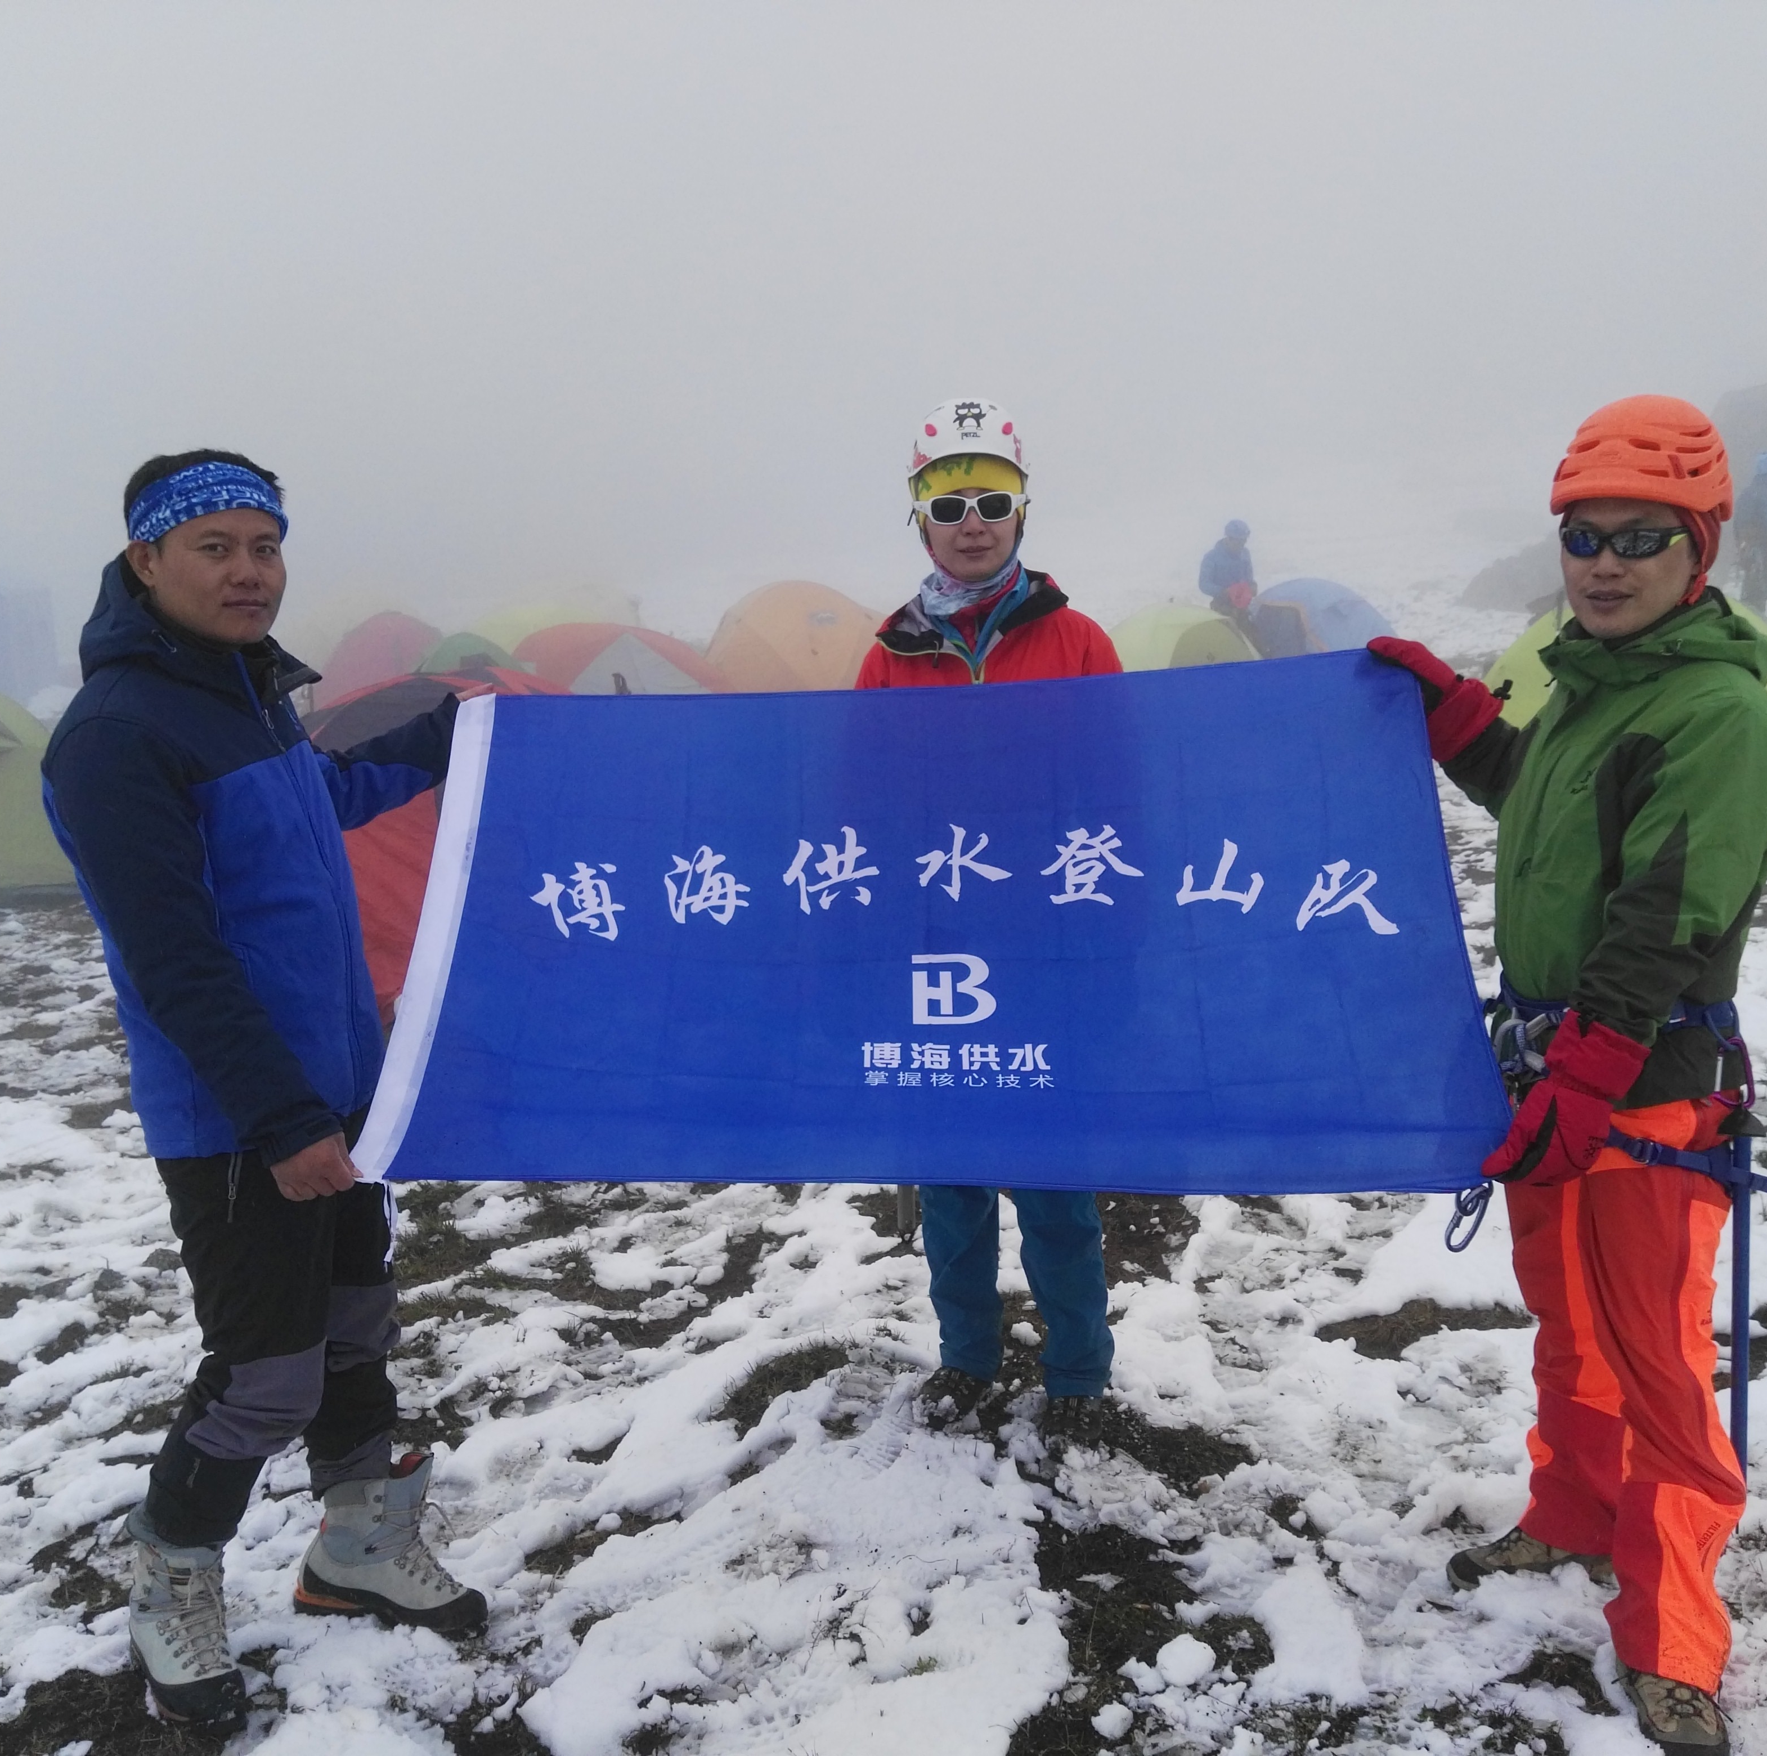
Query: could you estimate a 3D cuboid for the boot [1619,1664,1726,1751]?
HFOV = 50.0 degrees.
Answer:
[{"bbox_3d":[1.083,1.052,2.599,0.115,0.160,0.300,1,12,9],"label":"boot"}]

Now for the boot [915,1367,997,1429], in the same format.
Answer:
[{"bbox_3d":[0.137,0.835,3.394,0.110,0.170,0.290,3,13,18],"label":"boot"}]

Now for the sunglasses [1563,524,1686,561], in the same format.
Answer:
[{"bbox_3d":[0.957,-0.430,2.445,0.145,0.047,0.140,5,9,41],"label":"sunglasses"}]

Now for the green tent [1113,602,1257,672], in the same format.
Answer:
[{"bbox_3d":[2.432,-1.769,15.891,2.000,1.100,1.900,-5,13,-20],"label":"green tent"}]

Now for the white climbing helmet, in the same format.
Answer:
[{"bbox_3d":[0.138,-0.711,3.100,0.210,0.155,0.265,0,12,3],"label":"white climbing helmet"}]

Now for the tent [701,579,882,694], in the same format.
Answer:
[{"bbox_3d":[-0.611,-1.444,13.069,1.800,1.200,1.900,-3,7,-13],"label":"tent"}]

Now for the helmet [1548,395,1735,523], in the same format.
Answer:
[{"bbox_3d":[0.992,-0.551,2.480,0.230,0.165,0.275,5,9,41],"label":"helmet"}]

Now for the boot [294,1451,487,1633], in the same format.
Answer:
[{"bbox_3d":[-0.737,0.984,2.812,0.295,0.225,0.115,2,13,13],"label":"boot"}]

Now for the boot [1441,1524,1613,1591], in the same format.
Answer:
[{"bbox_3d":[0.995,0.976,2.819,0.300,0.155,0.115,0,7,5],"label":"boot"}]

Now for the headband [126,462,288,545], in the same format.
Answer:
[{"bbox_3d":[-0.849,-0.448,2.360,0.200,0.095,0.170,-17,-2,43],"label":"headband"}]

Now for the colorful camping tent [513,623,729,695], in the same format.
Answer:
[{"bbox_3d":[-1.500,-0.872,10.664,1.900,1.120,1.800,-3,7,-14],"label":"colorful camping tent"}]

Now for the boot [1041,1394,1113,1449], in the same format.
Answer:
[{"bbox_3d":[0.345,0.847,3.326,0.110,0.170,0.290,1,12,9],"label":"boot"}]

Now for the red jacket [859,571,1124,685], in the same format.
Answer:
[{"bbox_3d":[0.180,-0.170,3.240,0.530,0.700,0.290,-1,7,5],"label":"red jacket"}]

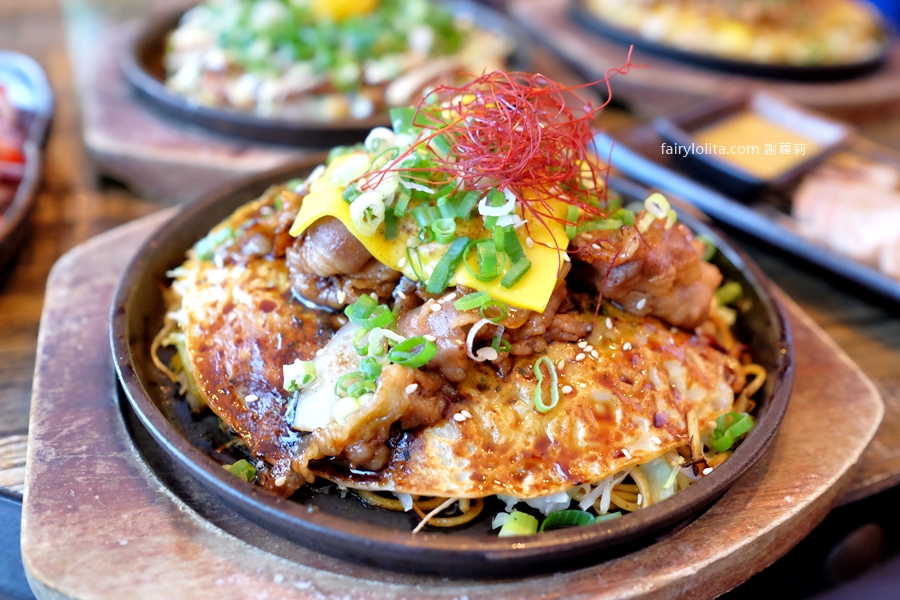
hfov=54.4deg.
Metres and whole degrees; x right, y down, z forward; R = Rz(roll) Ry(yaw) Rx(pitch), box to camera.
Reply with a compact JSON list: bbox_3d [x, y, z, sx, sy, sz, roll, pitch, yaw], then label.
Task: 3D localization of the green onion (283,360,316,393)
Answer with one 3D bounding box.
[{"bbox_3d":[-0.040,0.021,0.235,0.009,0.005,0.008,4,42,0],"label":"green onion"}]

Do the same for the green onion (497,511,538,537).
[{"bbox_3d":[0.018,0.059,0.229,0.010,0.005,0.007,3,35,-2],"label":"green onion"}]

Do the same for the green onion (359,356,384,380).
[{"bbox_3d":[-0.022,0.019,0.242,0.006,0.005,0.006,1,49,3],"label":"green onion"}]

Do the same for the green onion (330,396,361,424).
[{"bbox_3d":[-0.027,0.029,0.226,0.008,0.004,0.007,4,36,0],"label":"green onion"}]

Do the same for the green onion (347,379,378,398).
[{"bbox_3d":[-0.023,0.023,0.228,0.008,0.007,0.003,3,27,5],"label":"green onion"}]

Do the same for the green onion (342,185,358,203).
[{"bbox_3d":[-0.030,-0.032,0.265,0.005,0.003,0.005,4,42,0],"label":"green onion"}]

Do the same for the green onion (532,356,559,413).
[{"bbox_3d":[0.027,0.024,0.249,0.007,0.003,0.015,-1,70,-15],"label":"green onion"}]

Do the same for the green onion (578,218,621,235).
[{"bbox_3d":[0.046,-0.022,0.267,0.013,0.003,0.004,1,36,-5],"label":"green onion"}]

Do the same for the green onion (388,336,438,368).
[{"bbox_3d":[-0.010,0.014,0.234,0.012,0.003,0.009,-25,32,-3],"label":"green onion"}]

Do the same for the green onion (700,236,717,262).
[{"bbox_3d":[0.095,-0.018,0.321,0.006,0.008,0.006,4,35,0],"label":"green onion"}]

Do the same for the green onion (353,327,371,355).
[{"bbox_3d":[-0.024,0.011,0.237,0.005,0.003,0.008,4,47,0],"label":"green onion"}]

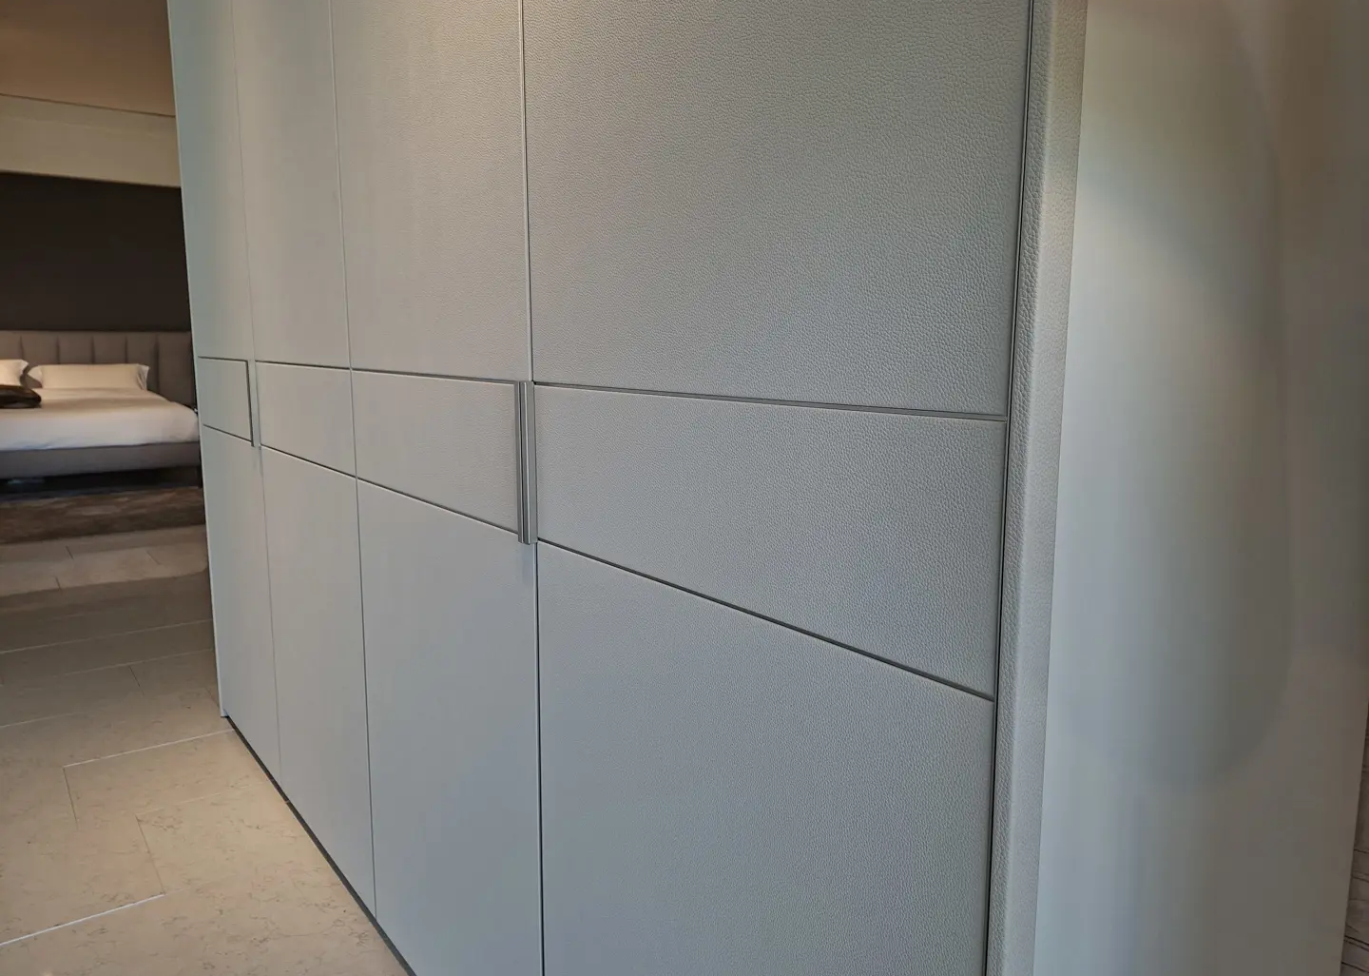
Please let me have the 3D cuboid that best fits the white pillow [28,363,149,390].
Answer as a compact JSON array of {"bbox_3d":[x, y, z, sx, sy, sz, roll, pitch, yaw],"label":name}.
[{"bbox_3d":[-5.013,-0.931,7.648,0.840,0.220,0.420,-6,11,-38],"label":"white pillow"}]

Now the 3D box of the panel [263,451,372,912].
[{"bbox_3d":[-0.697,0.322,1.744,0.030,0.762,0.599,-6,11,-38],"label":"panel"}]

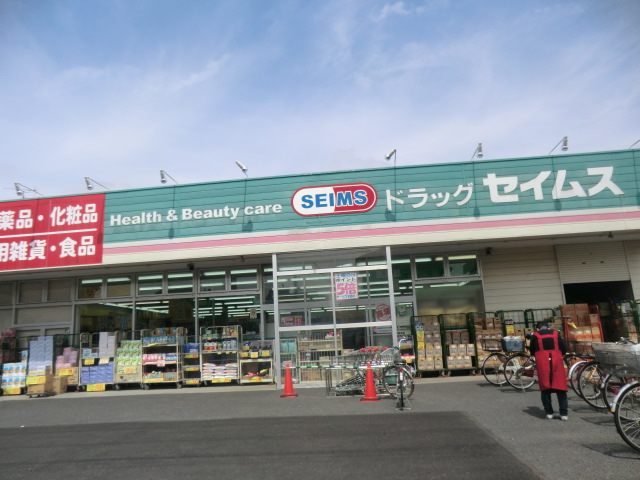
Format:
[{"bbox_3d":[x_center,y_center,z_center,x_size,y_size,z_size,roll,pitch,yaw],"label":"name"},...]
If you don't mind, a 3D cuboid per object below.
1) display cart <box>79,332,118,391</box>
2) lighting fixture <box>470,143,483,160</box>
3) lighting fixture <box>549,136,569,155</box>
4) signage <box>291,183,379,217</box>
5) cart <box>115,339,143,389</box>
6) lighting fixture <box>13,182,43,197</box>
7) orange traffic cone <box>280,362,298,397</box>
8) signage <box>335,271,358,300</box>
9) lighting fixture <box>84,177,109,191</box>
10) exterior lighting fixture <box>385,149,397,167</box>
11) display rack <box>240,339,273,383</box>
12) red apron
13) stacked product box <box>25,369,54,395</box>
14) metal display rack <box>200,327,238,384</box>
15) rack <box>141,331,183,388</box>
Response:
[{"bbox_3d":[-6.387,3.588,13.177,1.107,1.613,0.700,-4,-11,4],"label":"display cart"},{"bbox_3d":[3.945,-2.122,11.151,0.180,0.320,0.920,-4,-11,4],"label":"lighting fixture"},{"bbox_3d":[5.904,-2.256,10.999,0.180,0.320,0.920,-4,-11,4],"label":"lighting fixture"},{"bbox_3d":[0.391,-1.084,11.883,2.330,0.810,0.100,-4,-11,5],"label":"signage"},{"bbox_3d":[-5.364,3.464,12.834,0.786,1.622,0.700,-4,-11,4],"label":"cart"},{"bbox_3d":[-7.862,-1.310,12.065,0.180,0.320,0.920,-4,-11,4],"label":"lighting fixture"},{"bbox_3d":[-0.707,3.146,9.979,0.375,0.706,0.375,-4,-11,4],"label":"orange traffic cone"},{"bbox_3d":[0.707,1.188,11.481,0.570,0.690,0.020,-4,-11,5],"label":"signage"},{"bbox_3d":[-6.004,-1.388,12.036,0.220,0.370,1.100,-4,-11,5],"label":"lighting fixture"},{"bbox_3d":[1.806,-1.982,11.379,0.340,0.300,1.100,-4,-11,5],"label":"exterior lighting fixture"},{"bbox_3d":[-1.795,3.493,12.924,0.920,1.260,0.580,-4,-11,5],"label":"display rack"},{"bbox_3d":[3.532,1.846,6.795,0.460,0.880,0.340,-6,-11,17],"label":"red apron"},{"bbox_3d":[-7.787,3.936,12.429,0.490,0.630,0.400,-4,-11,5],"label":"stacked product box"},{"bbox_3d":[-2.847,3.360,13.011,1.090,1.660,0.700,-4,-11,5],"label":"metal display rack"},{"bbox_3d":[-4.398,3.371,12.635,1.095,1.629,0.700,-4,-11,4],"label":"rack"}]

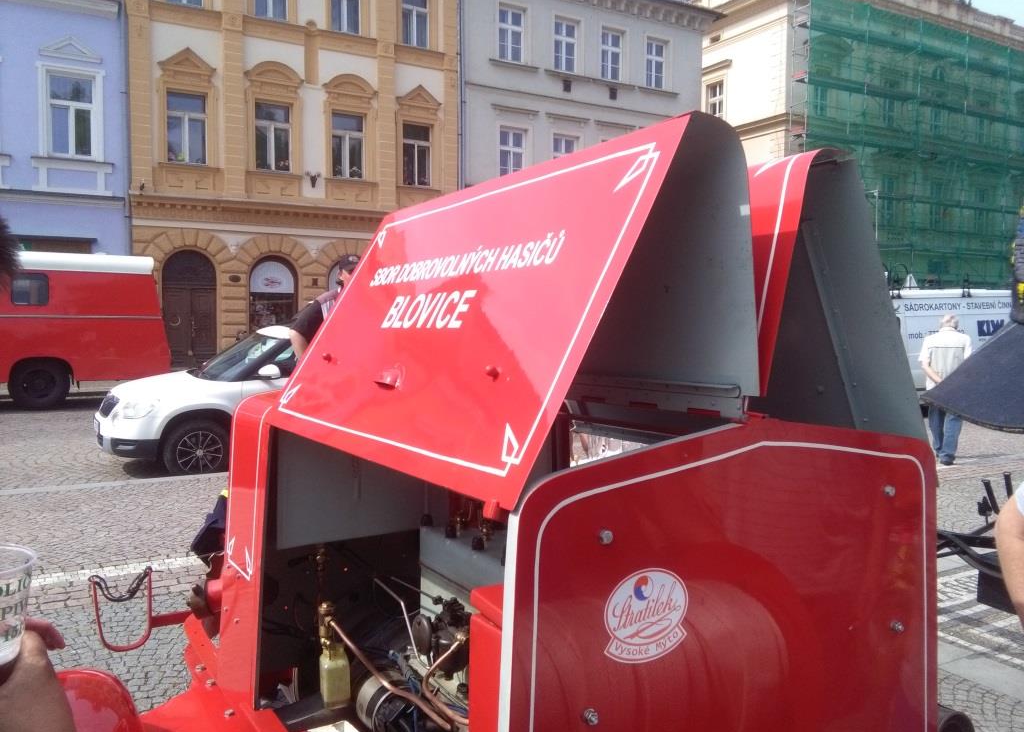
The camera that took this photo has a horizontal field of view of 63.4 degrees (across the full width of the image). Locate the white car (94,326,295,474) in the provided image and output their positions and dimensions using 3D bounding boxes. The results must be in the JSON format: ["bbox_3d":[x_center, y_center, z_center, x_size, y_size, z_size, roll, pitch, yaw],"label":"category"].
[{"bbox_3d":[-2.712,0.340,10.113,4.220,1.690,1.840,-1,3,-32],"label":"white car"}]

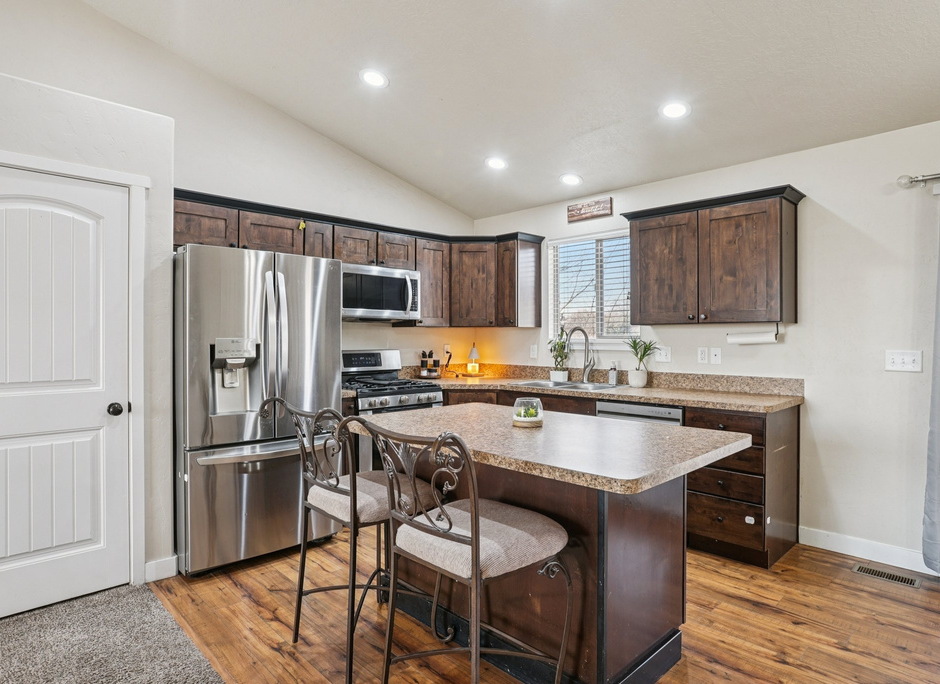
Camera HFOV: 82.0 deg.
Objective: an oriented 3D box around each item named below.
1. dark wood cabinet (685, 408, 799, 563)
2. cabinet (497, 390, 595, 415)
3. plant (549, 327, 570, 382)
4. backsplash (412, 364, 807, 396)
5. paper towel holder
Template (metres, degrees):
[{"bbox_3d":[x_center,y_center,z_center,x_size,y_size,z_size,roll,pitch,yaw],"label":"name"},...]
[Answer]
[{"bbox_3d":[1.652,0.810,3.277,0.630,0.872,0.453,-1,1,-45],"label":"dark wood cabinet"},{"bbox_3d":[0.755,0.801,4.187,0.630,0.872,0.910,-1,1,-45],"label":"cabinet"},{"bbox_3d":[0.748,0.103,4.518,0.155,0.450,0.160,0,1,-45],"label":"plant"},{"bbox_3d":[0.717,0.278,4.066,0.980,0.107,2.913,0,1,-45],"label":"backsplash"},{"bbox_3d":[1.737,-0.052,3.330,0.070,0.125,0.295,-1,1,-45],"label":"paper towel holder"}]

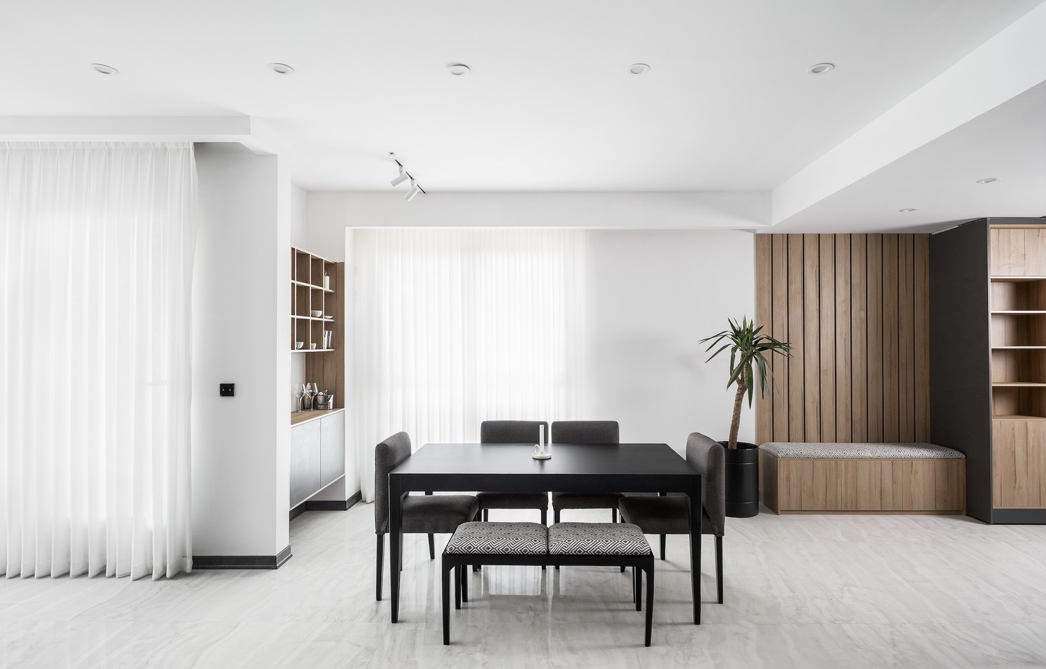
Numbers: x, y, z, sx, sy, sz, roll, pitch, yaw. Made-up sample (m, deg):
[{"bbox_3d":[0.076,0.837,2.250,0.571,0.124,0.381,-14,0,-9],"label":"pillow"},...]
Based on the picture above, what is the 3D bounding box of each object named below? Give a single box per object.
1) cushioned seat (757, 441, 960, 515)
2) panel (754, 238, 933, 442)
[{"bbox_3d":[2.895,1.230,4.522,1.550,0.520,0.400,0,-1,1],"label":"cushioned seat"},{"bbox_3d":[2.870,0.082,4.714,1.560,1.980,0.040,0,-1,1],"label":"panel"}]

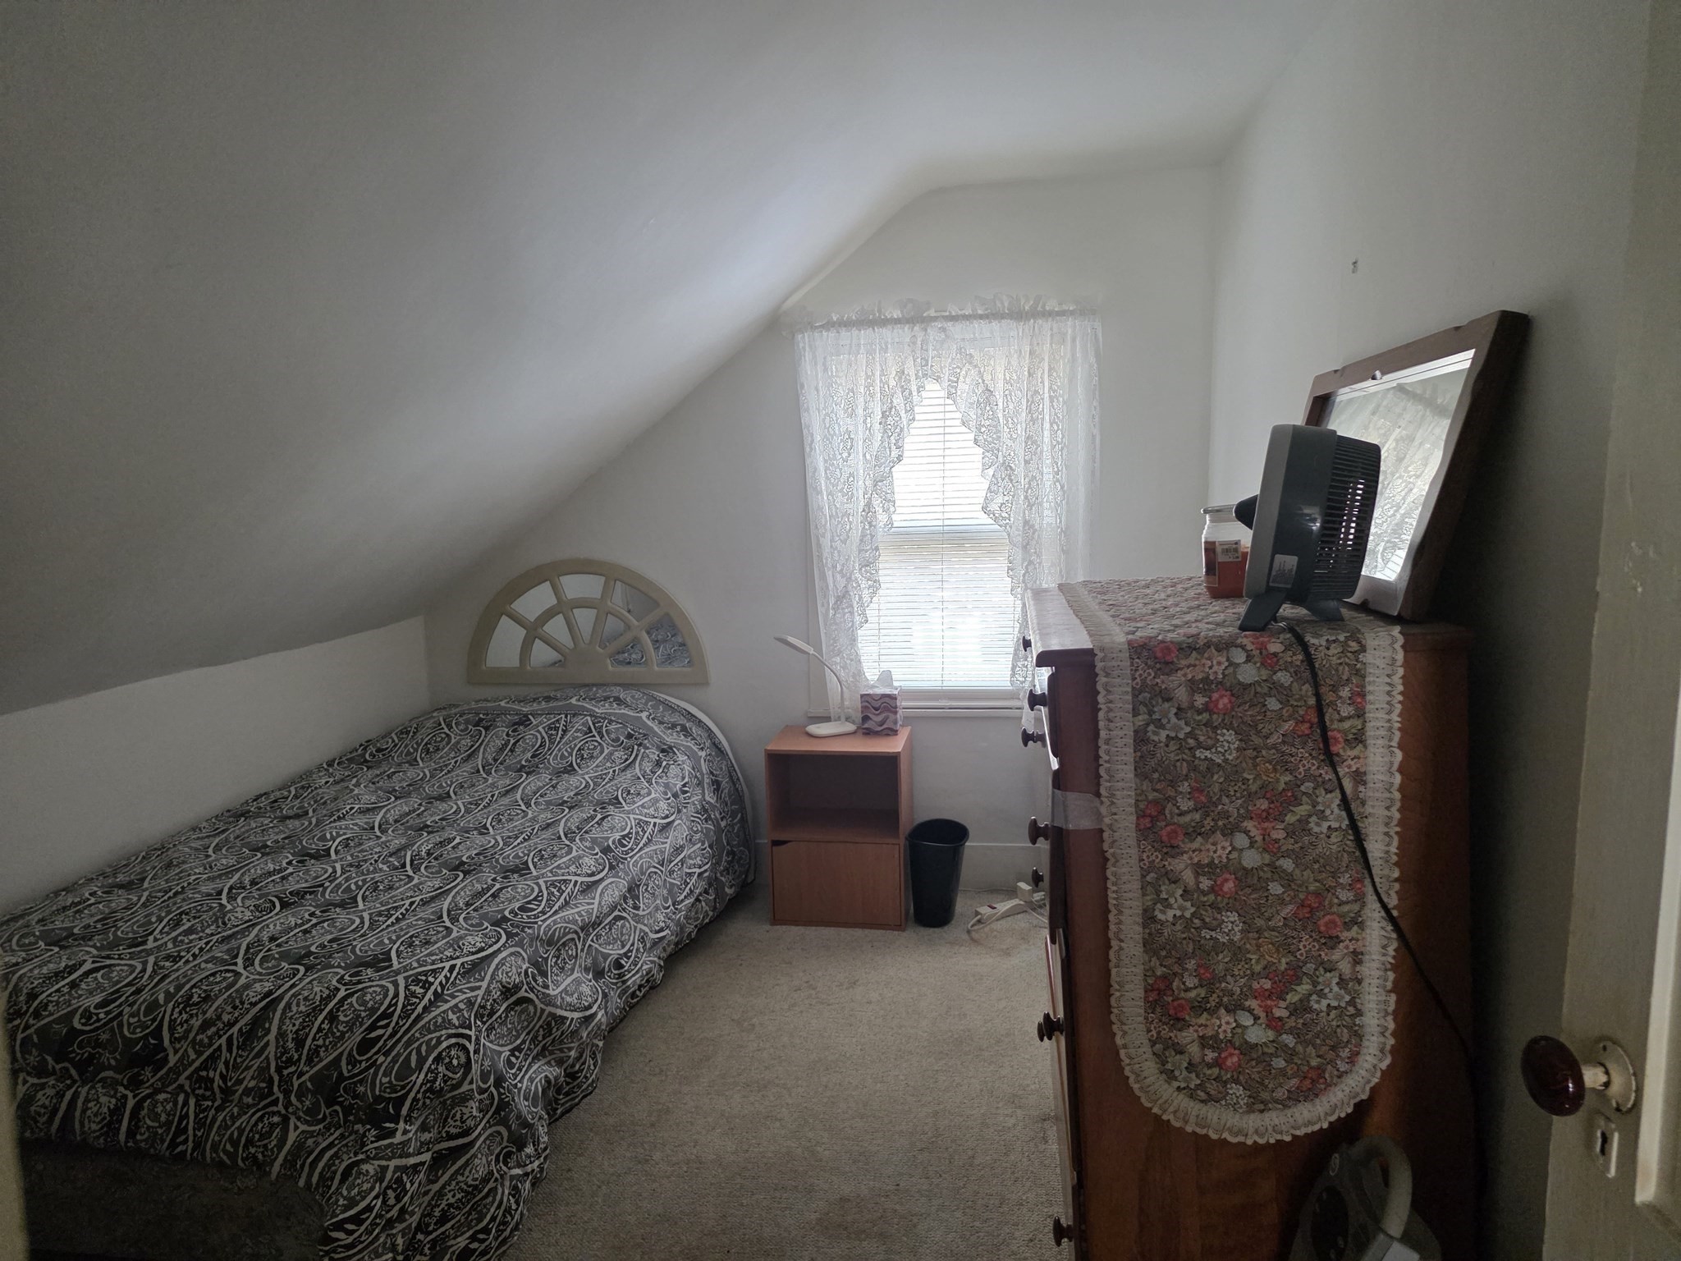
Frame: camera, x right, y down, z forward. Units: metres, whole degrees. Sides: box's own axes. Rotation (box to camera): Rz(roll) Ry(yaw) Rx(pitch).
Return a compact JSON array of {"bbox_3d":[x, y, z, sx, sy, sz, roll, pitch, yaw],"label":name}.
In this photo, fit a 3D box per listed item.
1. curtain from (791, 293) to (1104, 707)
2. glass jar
[{"bbox_3d":[0.325,-0.335,3.447,0.922,1.314,0.100,-1,7,8],"label":"curtain"},{"bbox_3d":[0.632,-0.126,1.792,0.107,0.145,0.107,-1,7,8],"label":"glass jar"}]

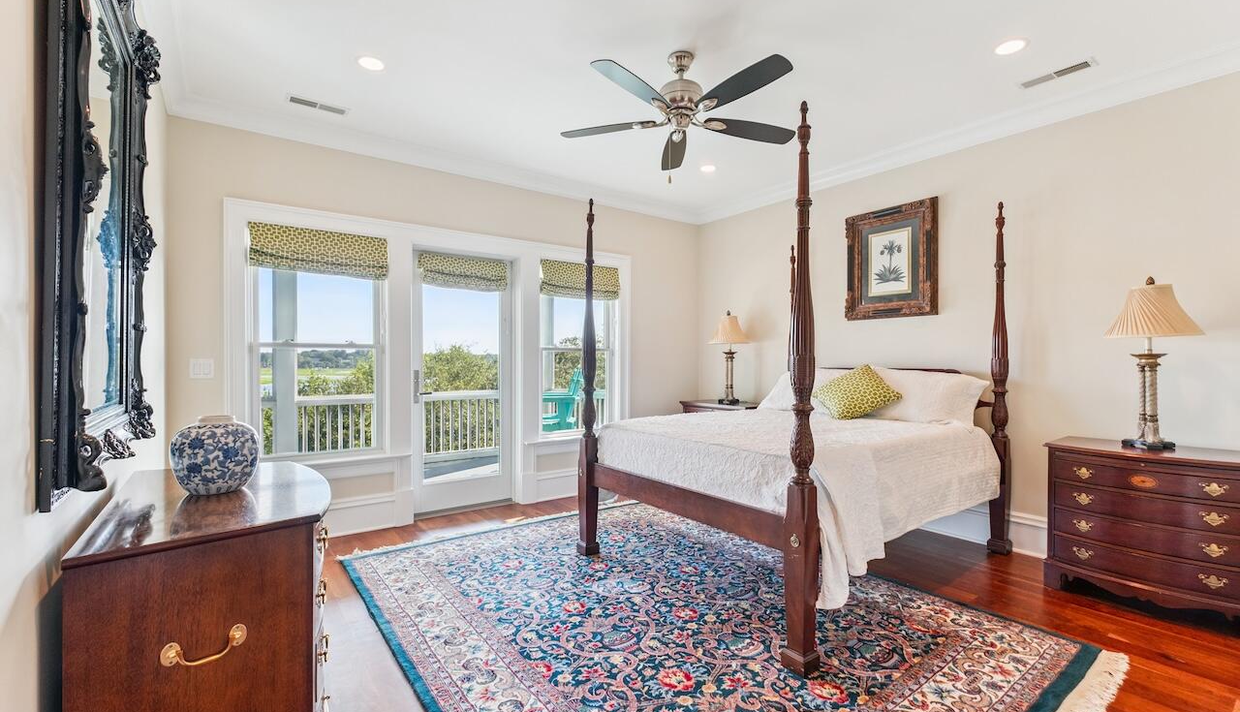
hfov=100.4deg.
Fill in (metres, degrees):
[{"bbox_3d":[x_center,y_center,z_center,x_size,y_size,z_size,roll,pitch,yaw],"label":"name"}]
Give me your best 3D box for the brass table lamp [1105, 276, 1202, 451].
[{"bbox_3d":[2.741,0.034,2.671,0.330,0.885,0.330,0,0,-36],"label":"brass table lamp"}]

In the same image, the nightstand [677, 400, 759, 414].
[{"bbox_3d":[1.025,0.853,4.861,0.500,0.790,0.790,0,0,-36],"label":"nightstand"}]

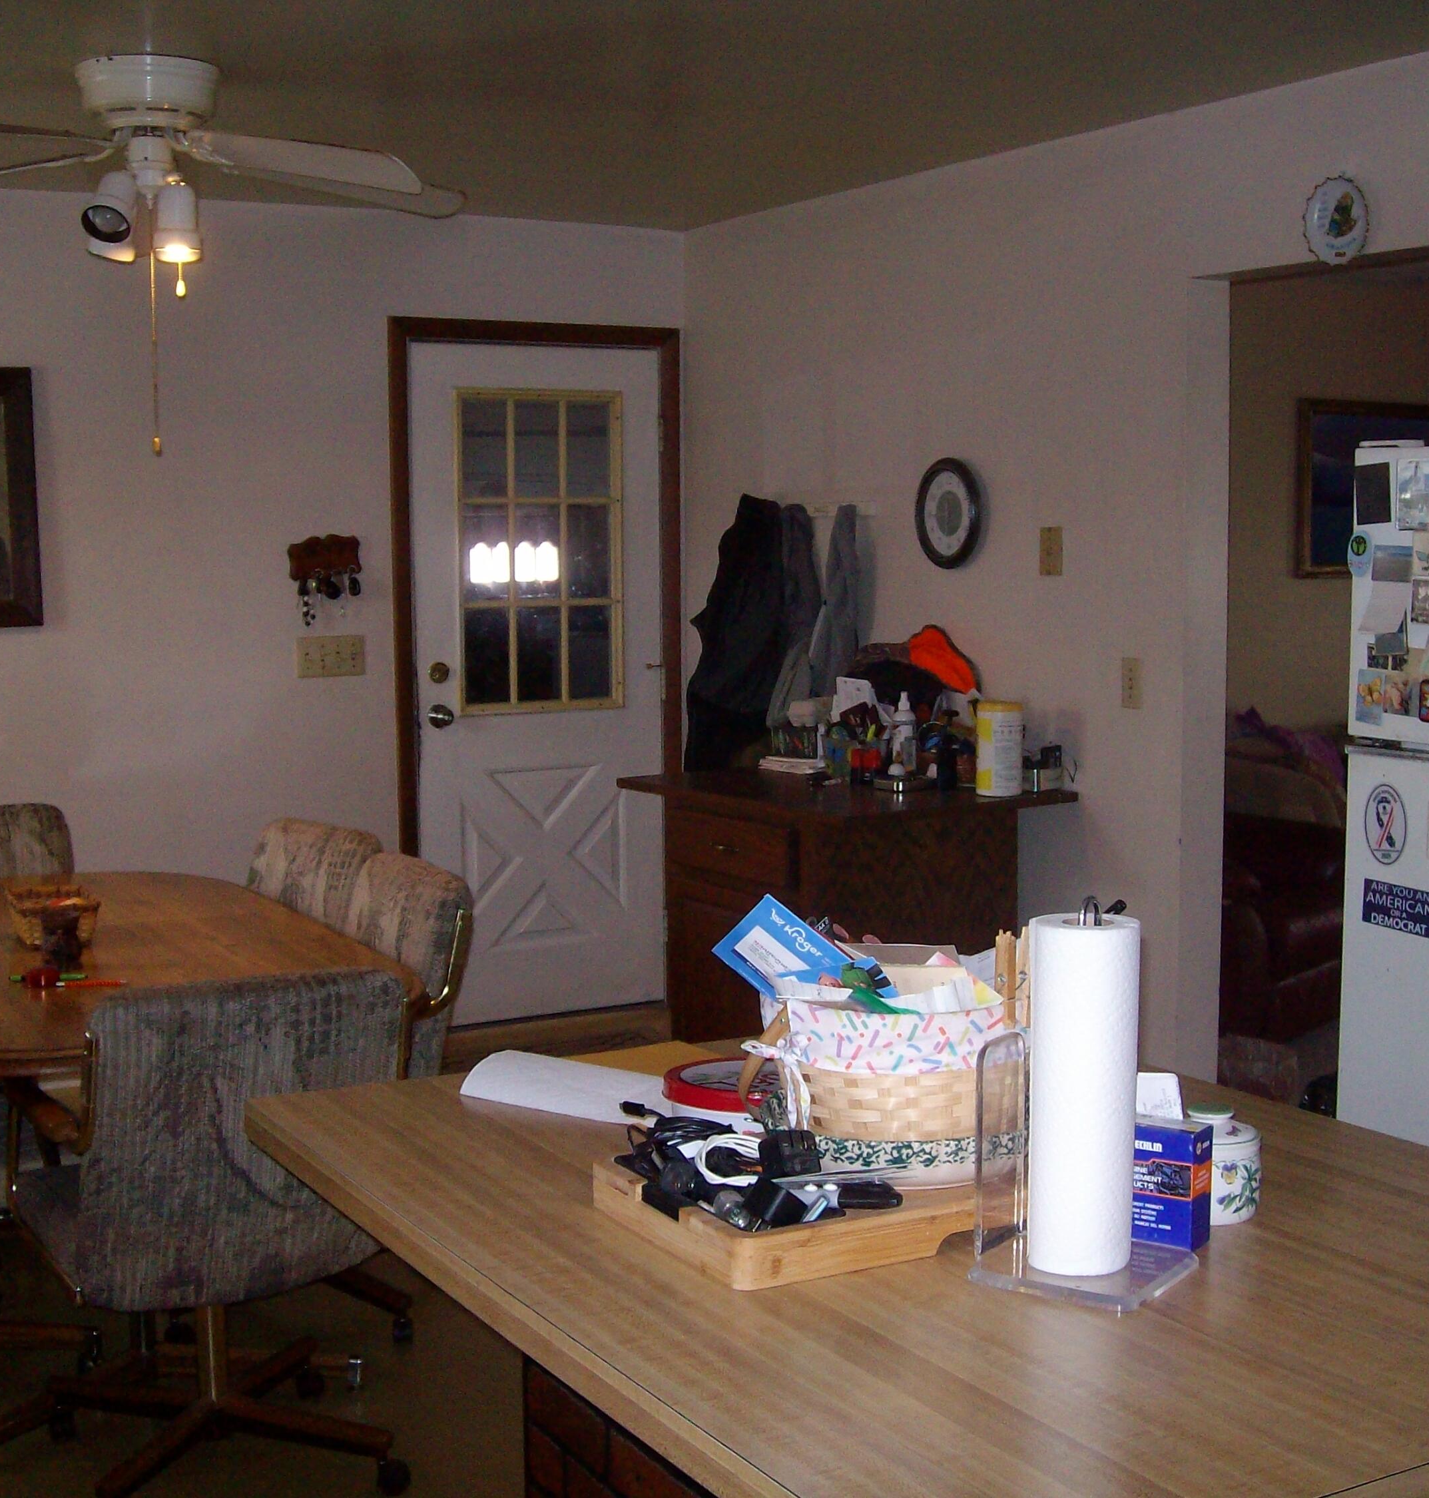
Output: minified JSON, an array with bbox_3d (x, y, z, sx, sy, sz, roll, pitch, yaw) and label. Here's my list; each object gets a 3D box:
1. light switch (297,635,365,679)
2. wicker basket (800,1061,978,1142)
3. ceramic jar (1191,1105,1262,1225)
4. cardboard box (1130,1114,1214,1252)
[{"bbox_3d":[-1.083,-0.261,5.709,0.207,0.120,0.014,-4,7,-31],"label":"light switch"},{"bbox_3d":[0.172,0.295,1.830,0.210,0.130,0.170,0,6,8],"label":"wicker basket"},{"bbox_3d":[0.428,0.353,1.742,0.086,0.091,0.086,-1,6,0],"label":"ceramic jar"},{"bbox_3d":[0.363,0.357,1.678,0.085,0.097,0.045,3,7,32],"label":"cardboard box"}]

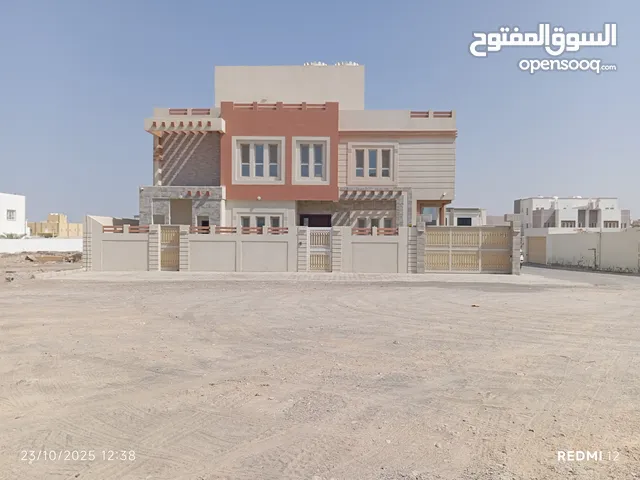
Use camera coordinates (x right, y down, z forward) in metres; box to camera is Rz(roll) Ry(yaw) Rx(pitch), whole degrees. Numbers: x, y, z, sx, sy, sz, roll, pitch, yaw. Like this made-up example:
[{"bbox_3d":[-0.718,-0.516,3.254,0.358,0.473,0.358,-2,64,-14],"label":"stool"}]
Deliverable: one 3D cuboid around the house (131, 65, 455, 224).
[{"bbox_3d":[-0.950,-4.400,34.800,17.800,12.000,12.800,0,-1,1],"label":"house"}]

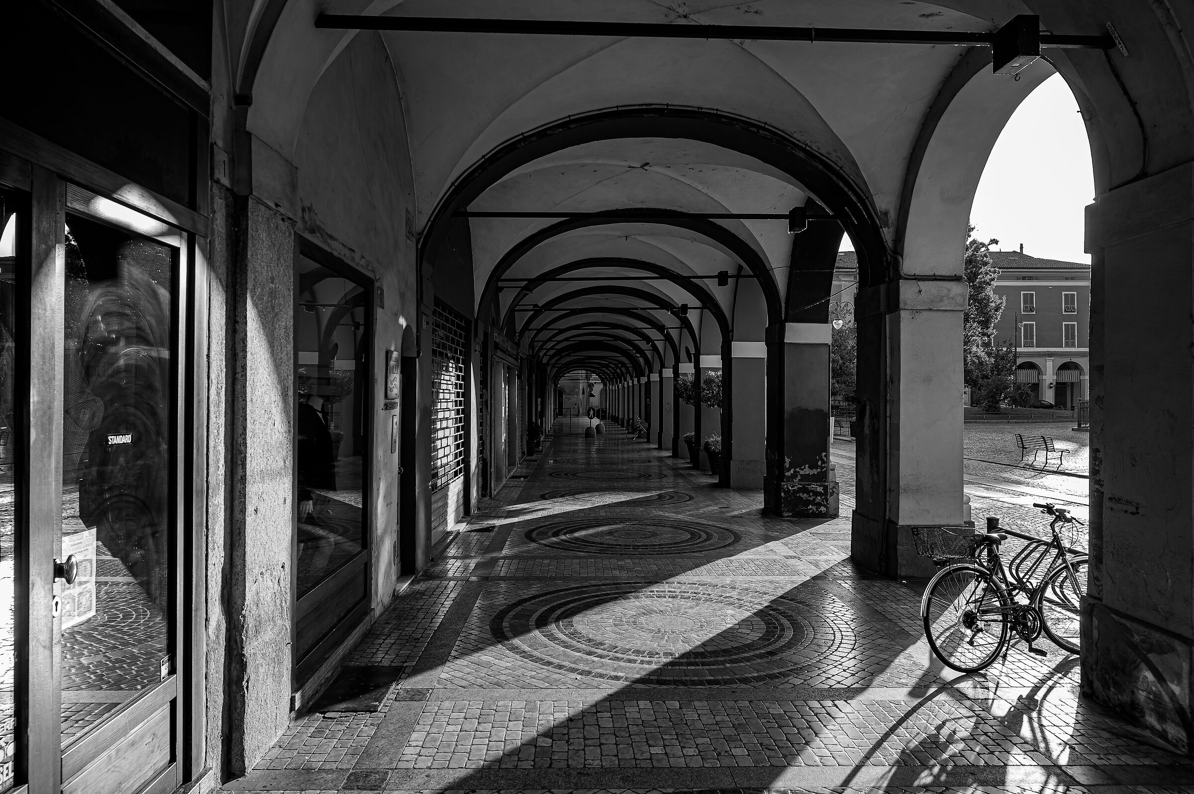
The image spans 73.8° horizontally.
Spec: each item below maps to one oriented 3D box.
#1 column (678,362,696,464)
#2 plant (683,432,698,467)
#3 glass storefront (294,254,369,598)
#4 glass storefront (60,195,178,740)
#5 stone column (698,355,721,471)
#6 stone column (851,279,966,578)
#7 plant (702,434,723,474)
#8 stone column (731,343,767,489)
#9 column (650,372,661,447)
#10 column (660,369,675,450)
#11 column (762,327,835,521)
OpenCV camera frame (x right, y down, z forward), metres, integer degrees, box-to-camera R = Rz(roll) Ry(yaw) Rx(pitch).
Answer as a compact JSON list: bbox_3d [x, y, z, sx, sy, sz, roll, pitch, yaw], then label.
[{"bbox_3d":[2.805,0.428,24.912,0.860,2.926,1.020,0,0,-2],"label":"column"},{"bbox_3d":[2.860,1.444,22.893,0.700,0.870,0.700,0,0,-2],"label":"plant"},{"bbox_3d":[-1.746,0.163,5.274,0.100,1.989,1.564,0,0,-2],"label":"glass storefront"},{"bbox_3d":[-1.727,0.274,2.909,0.080,1.768,0.714,0,0,-2],"label":"glass storefront"},{"bbox_3d":[2.921,0.400,20.768,0.860,2.926,1.020,0,0,-2],"label":"stone column"},{"bbox_3d":[3.266,0.314,8.338,0.860,2.926,1.020,0,0,-2],"label":"stone column"},{"bbox_3d":[2.950,1.364,19.205,0.740,0.976,0.740,0,0,-2],"label":"plant"},{"bbox_3d":[3.036,0.371,16.625,0.860,2.926,1.020,0,0,-2],"label":"stone column"},{"bbox_3d":[2.575,0.486,33.199,0.860,2.926,1.020,0,0,-2],"label":"column"},{"bbox_3d":[2.690,0.457,29.055,0.860,2.926,1.020,0,0,-2],"label":"column"},{"bbox_3d":[3.151,0.343,12.482,0.860,2.926,1.020,0,0,-2],"label":"column"}]

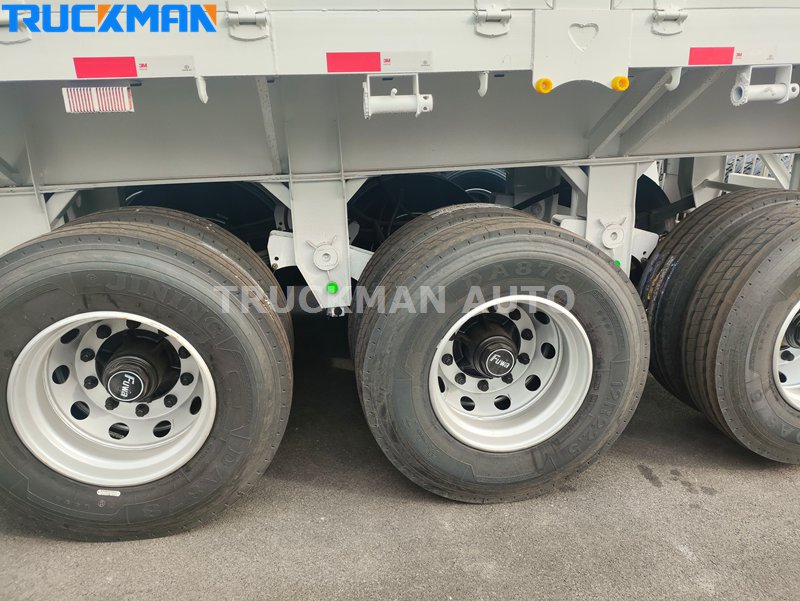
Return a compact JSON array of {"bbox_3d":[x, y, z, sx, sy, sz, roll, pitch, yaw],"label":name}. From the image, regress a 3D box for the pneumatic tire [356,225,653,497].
[{"bbox_3d":[0.375,0.232,2.145,1.078,1.075,0.298,-2,17,-10],"label":"pneumatic tire"}]

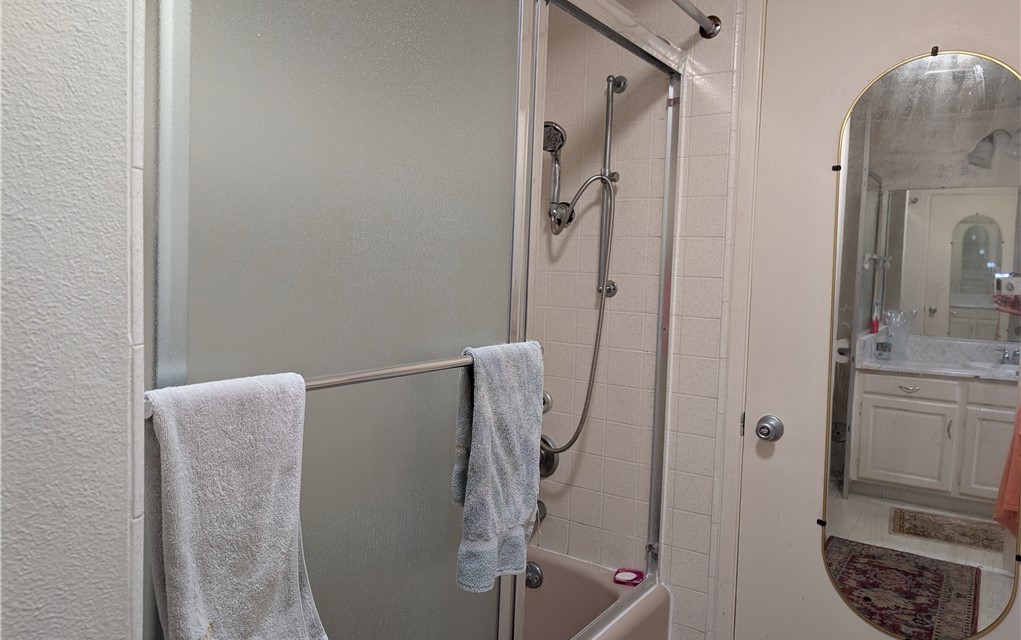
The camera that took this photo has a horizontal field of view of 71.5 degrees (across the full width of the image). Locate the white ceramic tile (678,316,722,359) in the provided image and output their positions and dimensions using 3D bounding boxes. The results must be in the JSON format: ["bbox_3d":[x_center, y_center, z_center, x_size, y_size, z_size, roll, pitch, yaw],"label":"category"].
[{"bbox_3d":[0.516,0.047,1.924,0.108,0.107,0.009,4,5,36],"label":"white ceramic tile"}]

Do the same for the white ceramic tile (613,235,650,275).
[{"bbox_3d":[0.348,-0.184,2.054,0.108,0.108,0.010,4,4,33],"label":"white ceramic tile"}]

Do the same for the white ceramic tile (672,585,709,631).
[{"bbox_3d":[0.500,0.810,1.996,0.108,0.108,0.010,4,4,33],"label":"white ceramic tile"}]

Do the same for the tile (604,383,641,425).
[{"bbox_3d":[0.334,0.252,2.081,0.108,0.108,0.010,4,4,33],"label":"tile"}]

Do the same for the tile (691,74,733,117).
[{"bbox_3d":[0.545,-0.608,1.911,0.108,0.108,0.009,4,4,34],"label":"tile"}]

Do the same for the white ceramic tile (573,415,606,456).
[{"bbox_3d":[0.239,0.355,2.157,0.108,0.108,0.009,4,4,34],"label":"white ceramic tile"}]

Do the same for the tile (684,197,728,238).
[{"bbox_3d":[0.534,-0.280,1.928,0.108,0.108,0.010,4,4,33],"label":"tile"}]

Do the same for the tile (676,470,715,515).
[{"bbox_3d":[0.511,0.485,1.981,0.108,0.108,0.009,4,4,34],"label":"tile"}]

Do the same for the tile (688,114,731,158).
[{"bbox_3d":[0.541,-0.498,1.915,0.108,0.108,0.010,4,4,33],"label":"tile"}]

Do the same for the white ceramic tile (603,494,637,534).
[{"bbox_3d":[0.322,0.573,2.089,0.108,0.107,0.009,4,5,36],"label":"white ceramic tile"}]

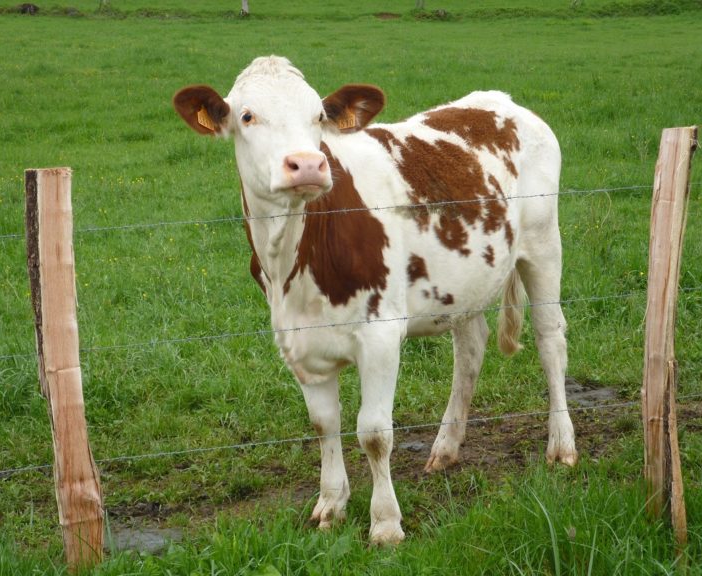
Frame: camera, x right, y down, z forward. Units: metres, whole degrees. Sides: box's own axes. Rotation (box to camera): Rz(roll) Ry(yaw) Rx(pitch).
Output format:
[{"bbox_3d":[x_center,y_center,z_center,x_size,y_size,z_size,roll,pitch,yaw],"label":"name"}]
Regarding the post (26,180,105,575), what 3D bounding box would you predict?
[{"bbox_3d":[-0.769,0.236,4.188,0.140,1.116,0.110,-3,12,-5],"label":"post"}]

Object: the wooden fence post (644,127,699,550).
[{"bbox_3d":[0.891,0.153,4.340,0.125,1.203,0.100,-2,12,-5],"label":"wooden fence post"}]

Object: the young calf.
[{"bbox_3d":[0.171,-0.044,4.984,0.540,1.390,1.380,9,14,37],"label":"young calf"}]

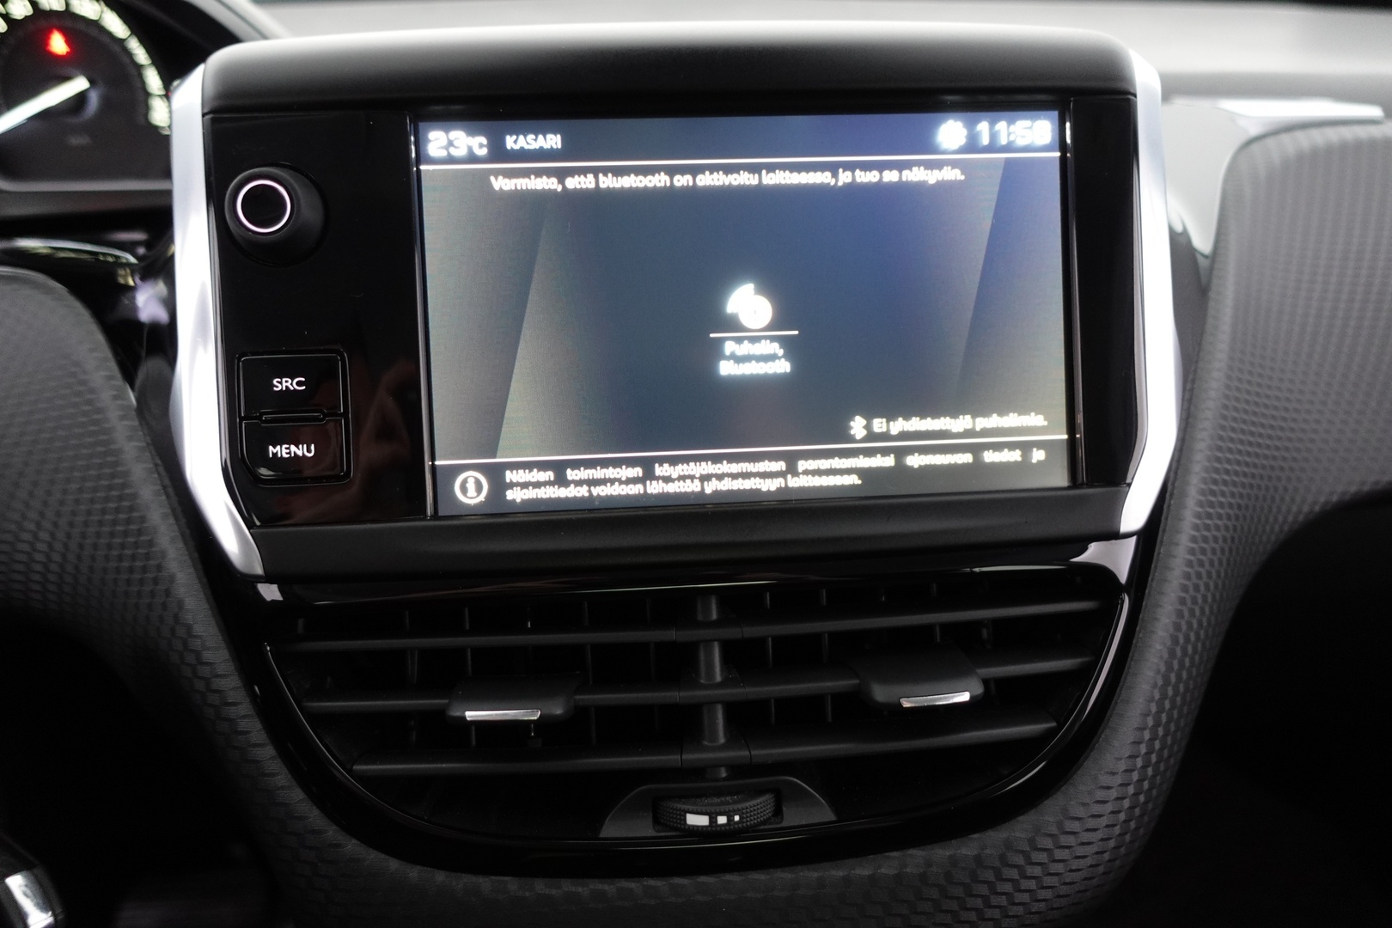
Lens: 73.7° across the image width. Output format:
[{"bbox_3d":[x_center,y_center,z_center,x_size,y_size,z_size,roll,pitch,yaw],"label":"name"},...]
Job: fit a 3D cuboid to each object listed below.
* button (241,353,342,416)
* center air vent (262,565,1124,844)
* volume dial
[{"bbox_3d":[-0.093,-0.018,0.214,0.022,0.014,0.004,-3,1,-4],"label":"button"},{"bbox_3d":[0.004,0.056,0.227,0.203,0.064,0.034,-3,1,-4],"label":"center air vent"},{"bbox_3d":[-0.096,-0.057,0.209,0.023,0.023,0.011,-3,1,-4],"label":"volume dial"}]

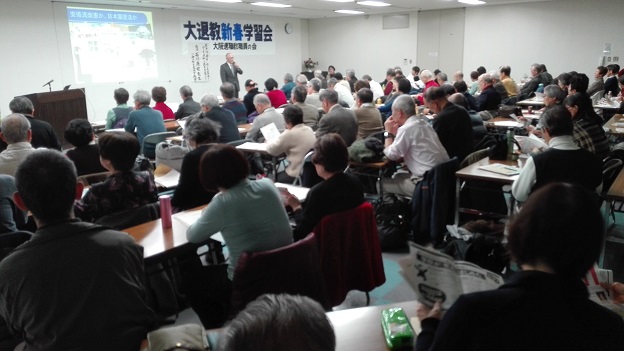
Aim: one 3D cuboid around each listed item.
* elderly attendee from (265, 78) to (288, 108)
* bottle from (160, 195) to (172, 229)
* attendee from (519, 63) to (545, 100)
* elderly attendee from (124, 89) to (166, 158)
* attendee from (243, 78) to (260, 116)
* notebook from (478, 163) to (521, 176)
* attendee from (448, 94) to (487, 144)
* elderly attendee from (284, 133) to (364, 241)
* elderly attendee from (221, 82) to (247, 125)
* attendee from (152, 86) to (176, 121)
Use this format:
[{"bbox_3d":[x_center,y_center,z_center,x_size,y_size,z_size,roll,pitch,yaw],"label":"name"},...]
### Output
[{"bbox_3d":[-0.799,-1.097,7.957,0.700,1.240,0.460,12,20,41],"label":"elderly attendee"},{"bbox_3d":[-0.808,0.203,2.480,0.067,0.190,0.067,-1,15,0],"label":"bottle"},{"bbox_3d":[4.285,-1.629,9.215,0.900,1.300,0.500,10,19,37],"label":"attendee"},{"bbox_3d":[-1.883,-0.337,5.069,0.520,1.244,0.800,-14,20,-40],"label":"elderly attendee"},{"bbox_3d":[-1.039,-0.927,7.228,0.780,1.231,0.500,14,21,43],"label":"attendee"},{"bbox_3d":[1.478,-0.046,3.454,0.230,0.020,0.280,-11,18,-35],"label":"notebook"},{"bbox_3d":[1.628,-0.288,4.895,0.800,1.199,0.500,12,20,38],"label":"attendee"},{"bbox_3d":[0.082,0.282,2.984,0.780,1.149,0.460,13,21,42],"label":"elderly attendee"},{"bbox_3d":[-1.248,-0.676,6.359,0.700,1.250,0.460,12,20,41],"label":"elderly attendee"},{"bbox_3d":[-2.078,-0.607,6.149,0.480,1.212,0.780,-13,19,-36],"label":"attendee"}]

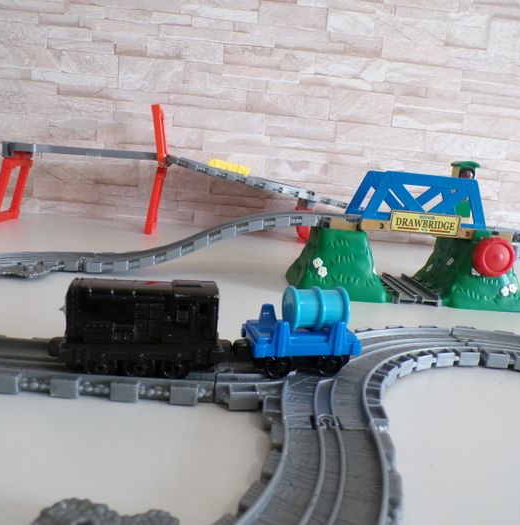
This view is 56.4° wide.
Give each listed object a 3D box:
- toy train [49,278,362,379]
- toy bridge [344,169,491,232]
[{"bbox_3d":[-0.024,0.026,0.209,0.132,0.037,0.029,4,11,-3],"label":"toy train"},{"bbox_3d":[0.130,-0.051,0.397,0.101,0.040,0.042,4,11,-6],"label":"toy bridge"}]

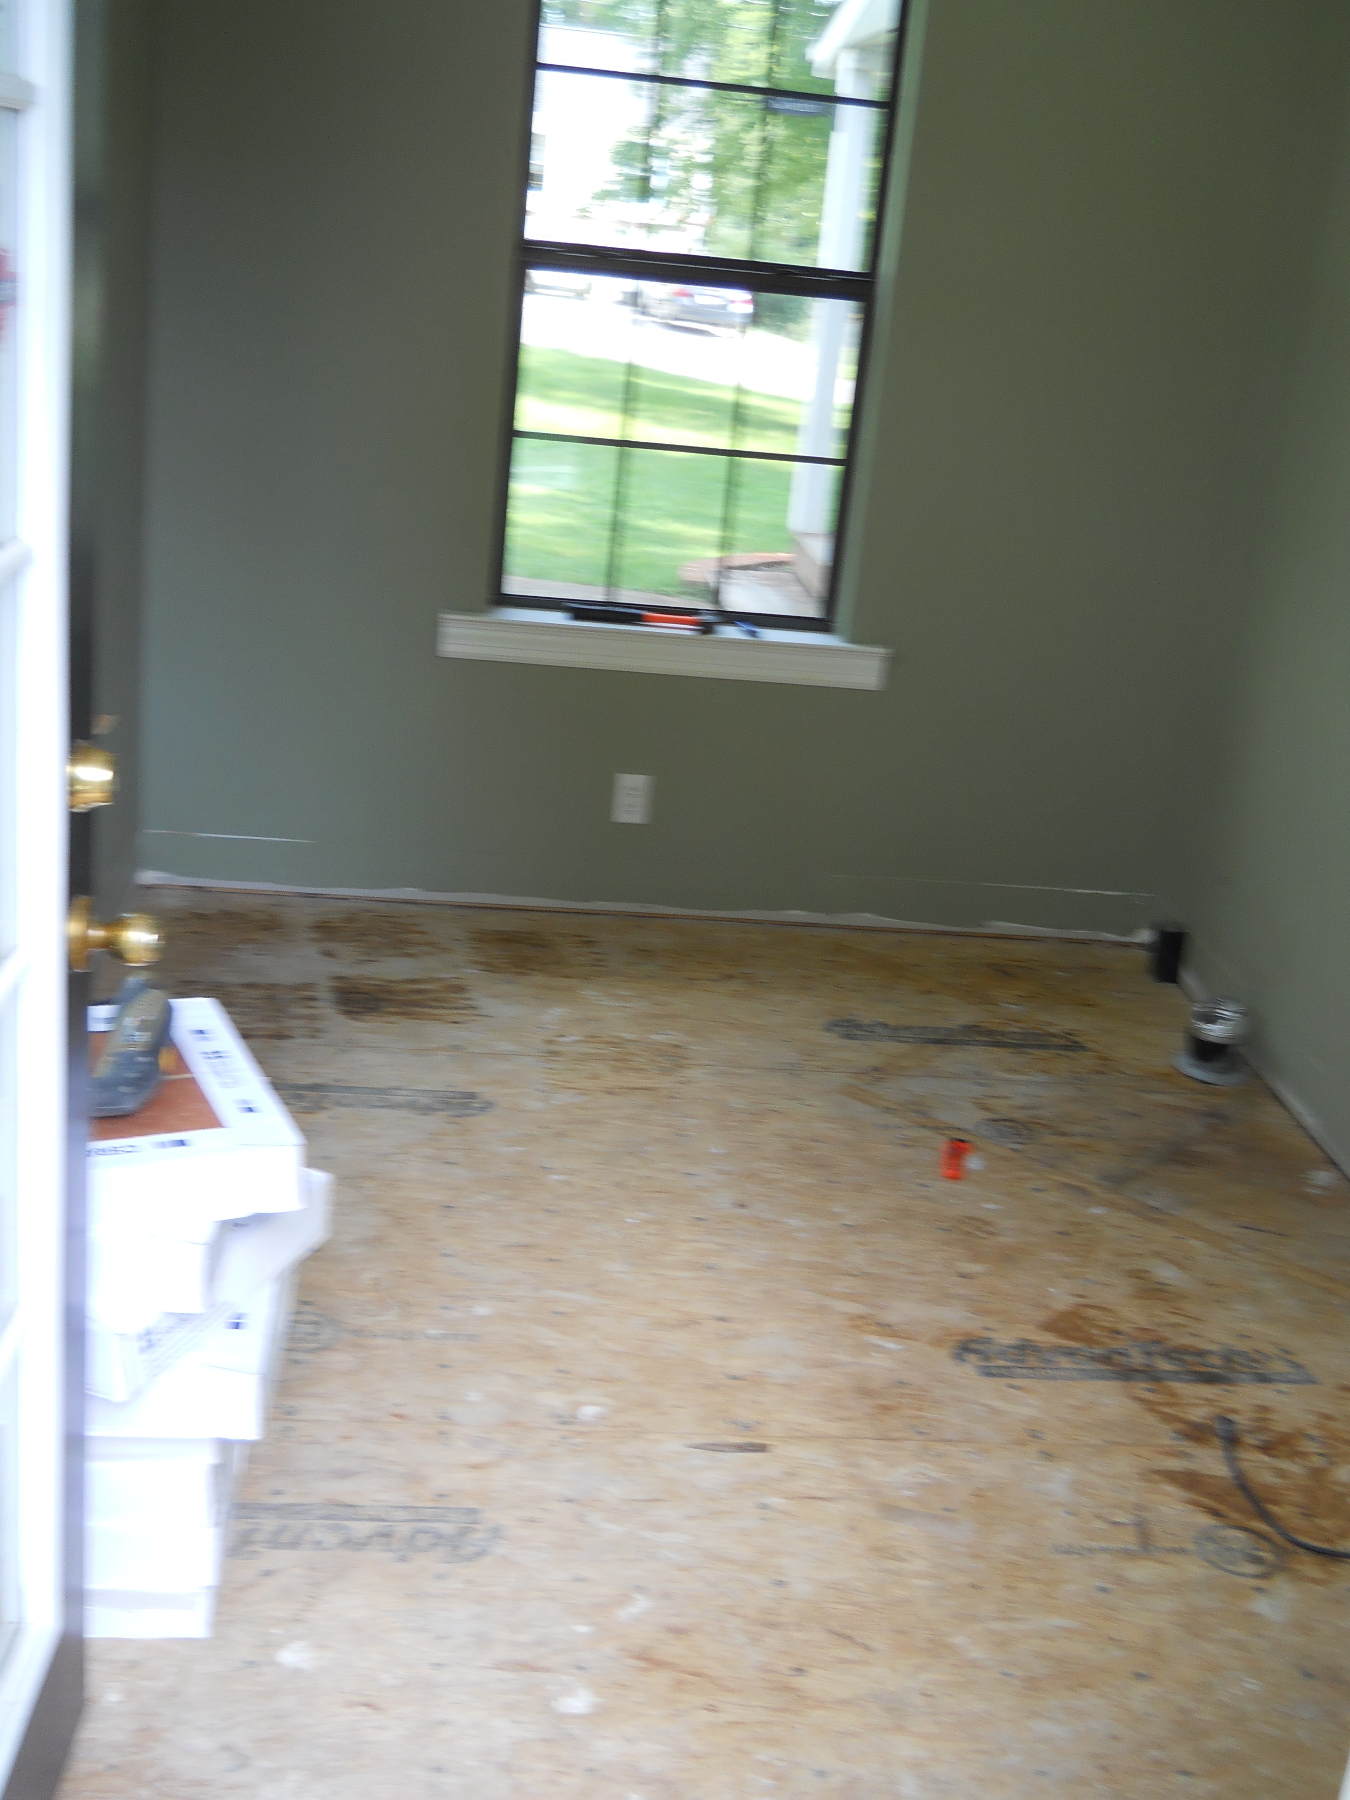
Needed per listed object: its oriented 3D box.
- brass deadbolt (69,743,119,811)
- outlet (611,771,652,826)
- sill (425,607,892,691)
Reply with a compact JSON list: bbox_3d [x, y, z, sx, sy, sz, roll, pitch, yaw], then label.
[{"bbox_3d":[-0.496,-0.103,1.652,0.032,0.060,0.060,3,20,-6],"label":"brass deadbolt"},{"bbox_3d":[-0.098,-0.231,4.415,0.070,0.114,0.008,3,20,-6],"label":"outlet"},{"bbox_3d":[-0.024,-0.567,4.333,1.012,0.099,0.116,3,20,-6],"label":"sill"}]

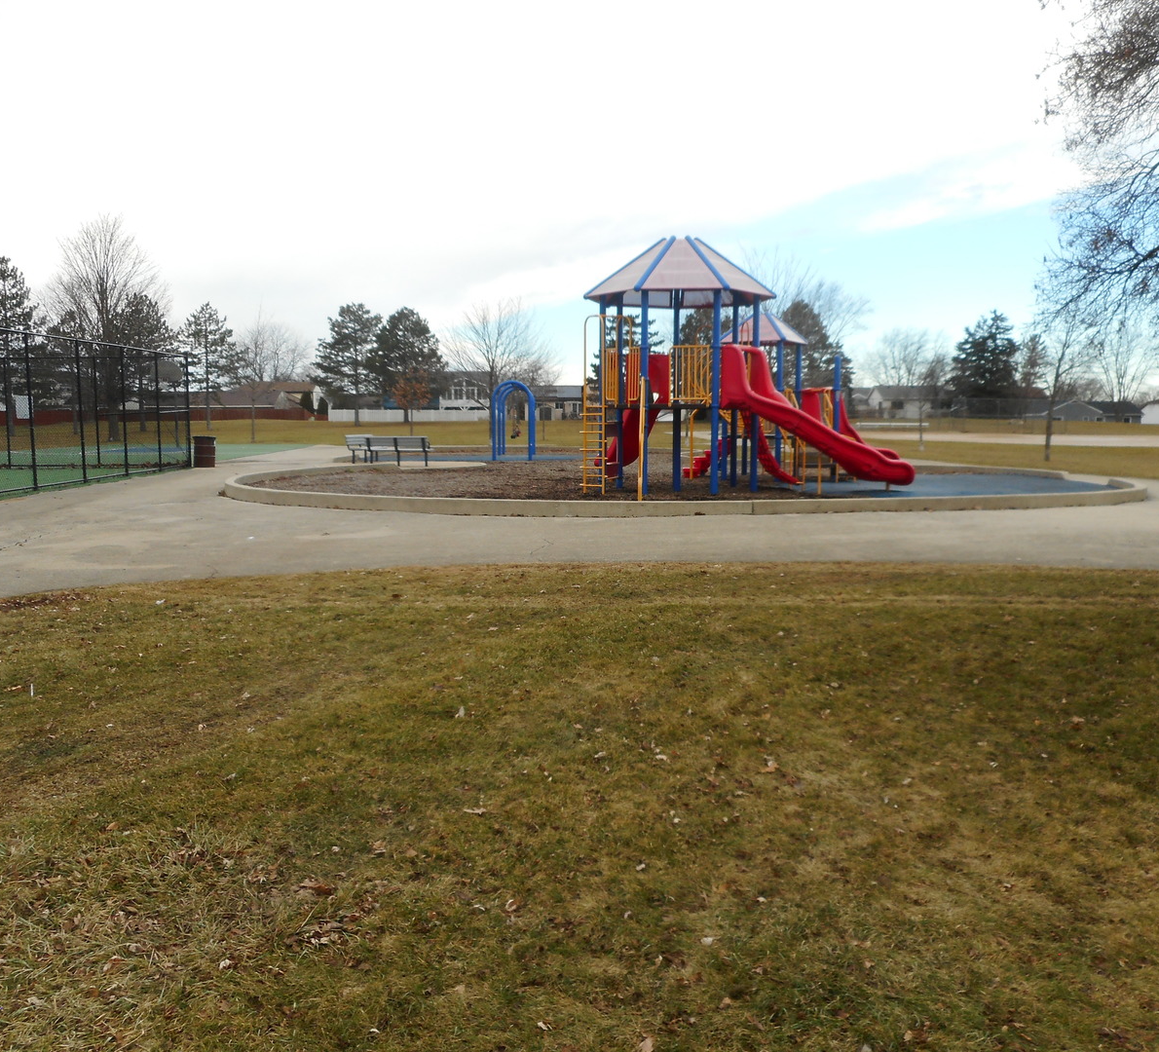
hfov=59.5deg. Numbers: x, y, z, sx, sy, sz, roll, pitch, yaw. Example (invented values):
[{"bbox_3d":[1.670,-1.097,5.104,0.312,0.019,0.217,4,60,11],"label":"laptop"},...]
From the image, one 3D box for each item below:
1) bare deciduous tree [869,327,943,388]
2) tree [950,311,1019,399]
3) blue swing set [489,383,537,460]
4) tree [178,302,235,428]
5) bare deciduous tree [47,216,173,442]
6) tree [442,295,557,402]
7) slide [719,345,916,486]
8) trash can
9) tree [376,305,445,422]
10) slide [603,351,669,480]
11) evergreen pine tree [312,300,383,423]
[{"bbox_3d":[52.288,-24.483,163.277,12.490,14.220,12.490,0,7,0],"label":"bare deciduous tree"},{"bbox_3d":[55.775,-22.354,140.371,10.140,14.710,10.140,0,7,0],"label":"tree"},{"bbox_3d":[-2.120,-3.566,33.663,1.250,2.420,6.800,0,7,-2],"label":"blue swing set"},{"bbox_3d":[-28.124,-12.105,77.125,4.560,9.650,4.560,0,7,0],"label":"tree"},{"bbox_3d":[-25.090,-10.544,54.000,6.200,12.000,6.200,0,6,0],"label":"bare deciduous tree"},{"bbox_3d":[-3.784,-7.342,47.977,5.300,6.830,5.300,0,7,0],"label":"tree"},{"bbox_3d":[4.229,-1.941,17.850,3.400,2.500,1.000,0,6,-3],"label":"slide"},{"bbox_3d":[-10.431,-2.050,28.250,0.600,0.880,0.600,0,7,0],"label":"trash can"},{"bbox_3d":[-20.621,-19.403,122.590,9.120,13.860,9.120,0,7,0],"label":"tree"},{"bbox_3d":[1.050,-2.319,22.079,1.150,2.650,2.500,-3,7,-22],"label":"slide"},{"bbox_3d":[-23.678,-16.435,103.000,7.000,12.500,7.000,0,6,0],"label":"evergreen pine tree"}]

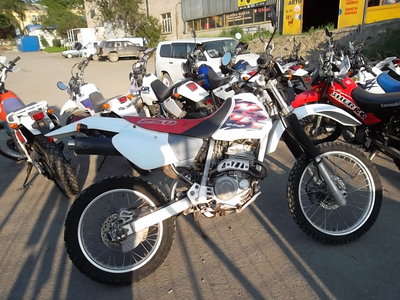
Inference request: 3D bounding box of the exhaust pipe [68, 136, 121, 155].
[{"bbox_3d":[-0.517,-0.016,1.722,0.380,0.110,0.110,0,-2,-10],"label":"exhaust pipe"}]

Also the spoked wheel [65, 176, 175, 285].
[{"bbox_3d":[-0.468,0.480,1.876,0.665,0.665,0.115,-8,-1,-10],"label":"spoked wheel"}]

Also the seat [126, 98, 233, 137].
[{"bbox_3d":[-0.118,-0.172,1.958,0.700,0.230,0.250,-8,-1,-10],"label":"seat"}]

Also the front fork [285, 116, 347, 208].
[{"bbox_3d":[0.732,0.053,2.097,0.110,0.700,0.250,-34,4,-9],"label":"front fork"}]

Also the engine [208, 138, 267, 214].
[{"bbox_3d":[0.221,0.172,2.005,0.360,0.420,0.360,-8,-1,-10],"label":"engine"}]

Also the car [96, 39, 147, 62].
[{"bbox_3d":[-6.663,-8.507,27.000,4.400,1.740,1.730,-16,22,-35],"label":"car"}]

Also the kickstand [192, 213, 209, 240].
[{"bbox_3d":[0.003,0.523,2.159,0.060,0.330,0.060,-21,34,-1],"label":"kickstand"}]

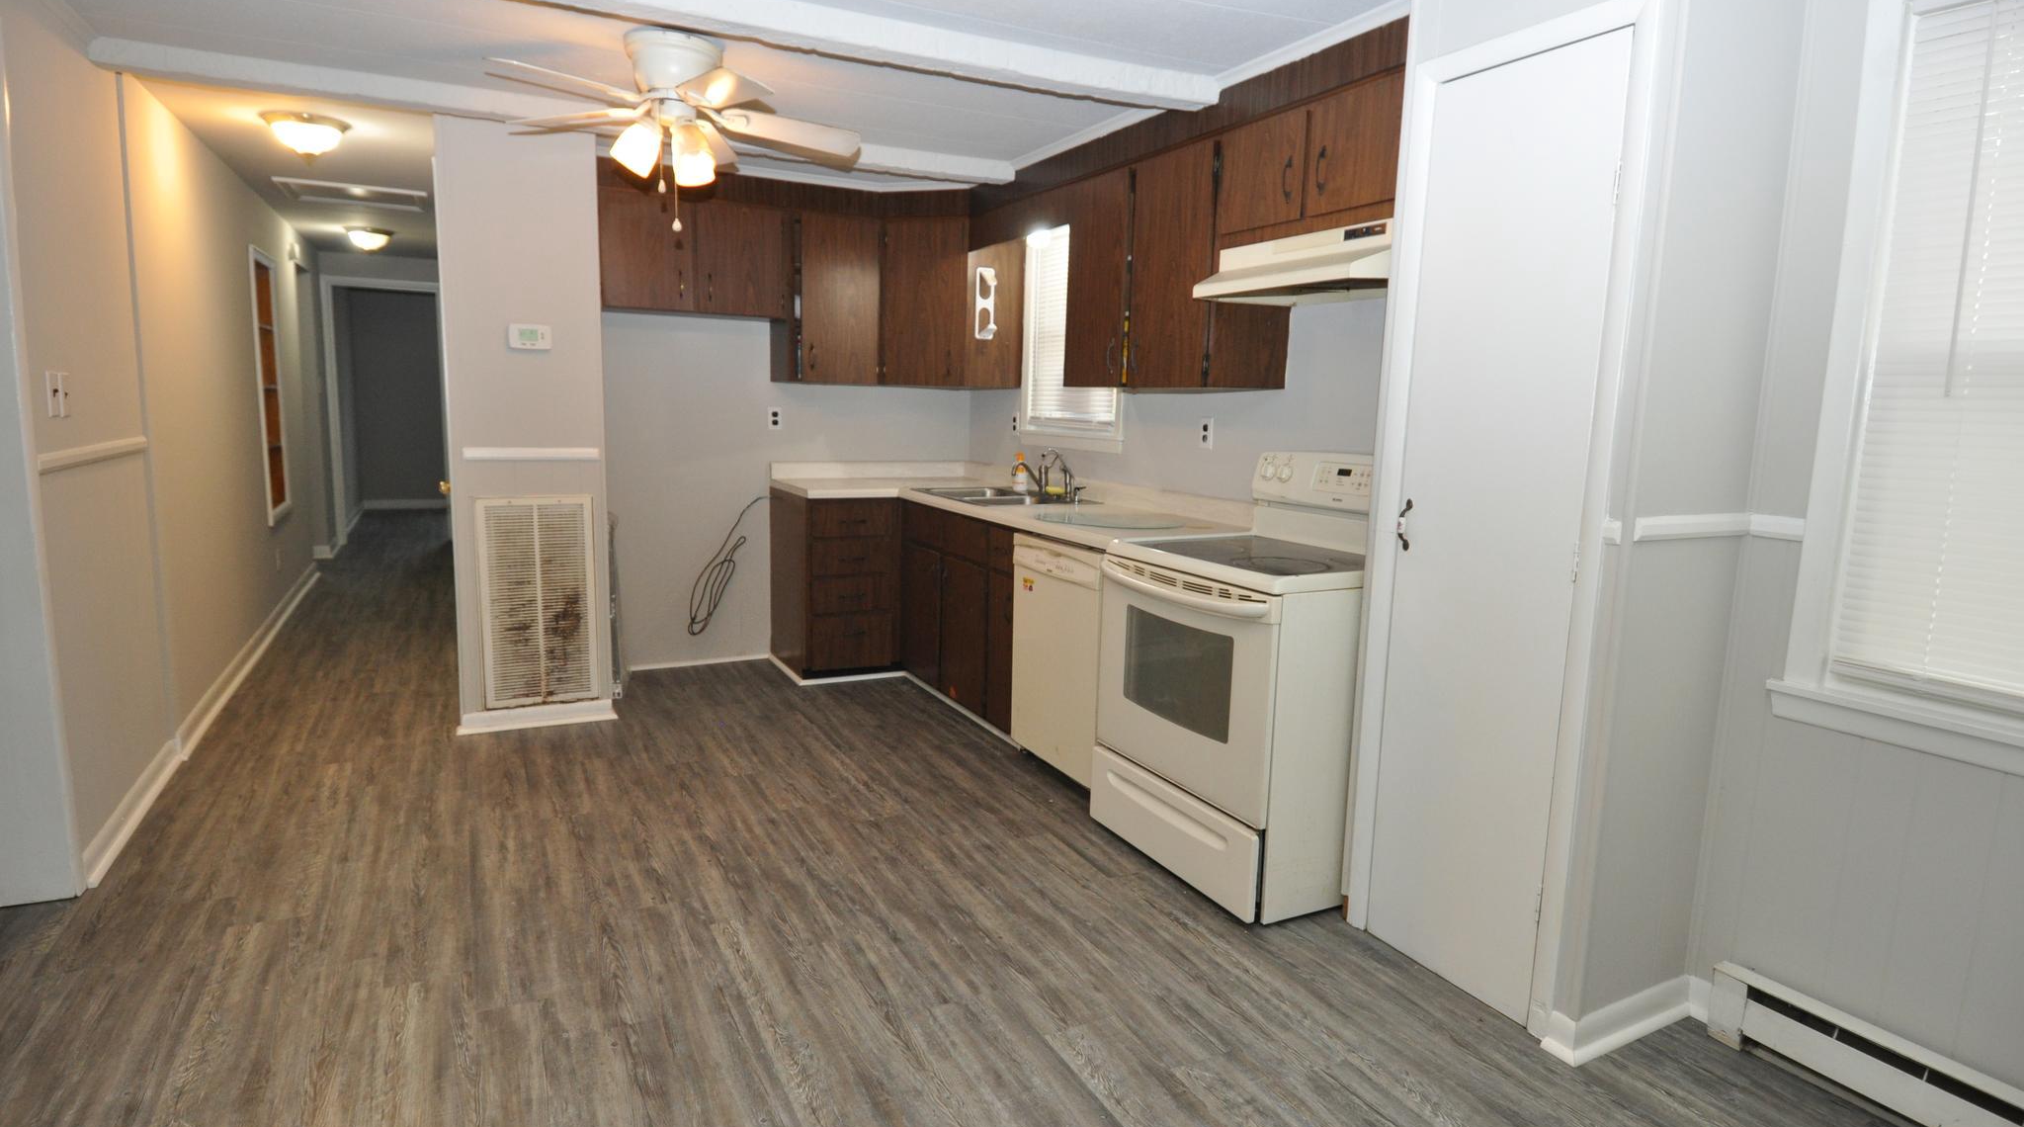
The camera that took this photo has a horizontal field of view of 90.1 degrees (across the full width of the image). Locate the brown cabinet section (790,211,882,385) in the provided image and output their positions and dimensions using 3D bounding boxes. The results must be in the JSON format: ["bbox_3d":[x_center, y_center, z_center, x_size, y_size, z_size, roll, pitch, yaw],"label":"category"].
[{"bbox_3d":[-0.912,-1.277,4.930,0.445,0.790,0.330,-3,9,-28],"label":"brown cabinet section"}]

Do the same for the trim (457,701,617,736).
[{"bbox_3d":[-1.890,0.617,4.054,0.582,0.075,0.032,-4,10,-28],"label":"trim"}]

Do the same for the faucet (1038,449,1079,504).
[{"bbox_3d":[0.195,-0.384,4.510,0.150,0.225,0.130,-3,10,-29],"label":"faucet"}]

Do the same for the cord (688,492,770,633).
[{"bbox_3d":[-1.403,0.013,5.019,0.411,0.689,0.040,-4,10,-28],"label":"cord"}]

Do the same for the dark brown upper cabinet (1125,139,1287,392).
[{"bbox_3d":[0.675,-0.998,3.482,0.318,0.790,0.470,-4,10,-28],"label":"dark brown upper cabinet"}]

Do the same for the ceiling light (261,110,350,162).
[{"bbox_3d":[-2.939,-1.756,4.225,0.320,0.175,0.320,-4,10,-28],"label":"ceiling light"}]

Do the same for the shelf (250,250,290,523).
[{"bbox_3d":[-4.401,-1.041,5.921,0.130,1.530,0.720,-4,10,-28],"label":"shelf"}]

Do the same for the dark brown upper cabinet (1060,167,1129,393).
[{"bbox_3d":[0.460,-1.066,3.875,0.318,0.788,0.435,-4,10,-28],"label":"dark brown upper cabinet"}]

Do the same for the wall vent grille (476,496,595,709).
[{"bbox_3d":[-1.863,0.159,3.996,0.411,0.828,0.020,-4,10,-28],"label":"wall vent grille"}]

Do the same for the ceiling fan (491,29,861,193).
[{"bbox_3d":[-1.015,-1.333,3.006,1.100,0.420,1.100,-3,10,-29],"label":"ceiling fan"}]

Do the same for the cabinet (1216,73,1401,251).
[{"bbox_3d":[0.991,-1.141,2.960,0.345,0.375,0.780,-3,10,-29],"label":"cabinet"}]

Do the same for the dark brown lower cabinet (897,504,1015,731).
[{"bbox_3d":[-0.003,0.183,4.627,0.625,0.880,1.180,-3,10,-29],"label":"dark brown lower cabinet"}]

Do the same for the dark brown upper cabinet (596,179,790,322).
[{"bbox_3d":[-1.508,-1.417,4.688,0.880,0.515,0.330,-3,10,-29],"label":"dark brown upper cabinet"}]

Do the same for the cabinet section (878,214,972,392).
[{"bbox_3d":[-0.387,-1.277,5.005,0.440,0.800,0.320,4,8,16],"label":"cabinet section"}]

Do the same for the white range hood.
[{"bbox_3d":[0.927,-0.870,2.961,0.485,0.163,0.785,-3,10,-29],"label":"white range hood"}]

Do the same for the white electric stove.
[{"bbox_3d":[0.747,0.285,3.000,0.730,1.170,0.765,-4,10,-28],"label":"white electric stove"}]

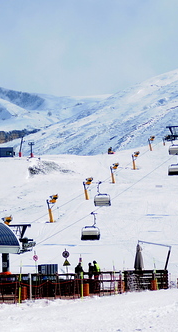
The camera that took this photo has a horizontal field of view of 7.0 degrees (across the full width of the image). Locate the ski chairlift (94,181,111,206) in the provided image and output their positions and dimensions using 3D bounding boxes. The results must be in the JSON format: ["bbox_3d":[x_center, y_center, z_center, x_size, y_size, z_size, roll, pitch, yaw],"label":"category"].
[{"bbox_3d":[1.985,4.071,211.000,2.300,3.450,1.150,-2,-4,15],"label":"ski chairlift"}]

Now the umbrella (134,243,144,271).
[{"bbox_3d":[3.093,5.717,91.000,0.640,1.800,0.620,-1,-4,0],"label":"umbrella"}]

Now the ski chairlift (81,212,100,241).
[{"bbox_3d":[0.229,7.698,185.000,2.300,3.500,1.150,-2,-4,15],"label":"ski chairlift"}]

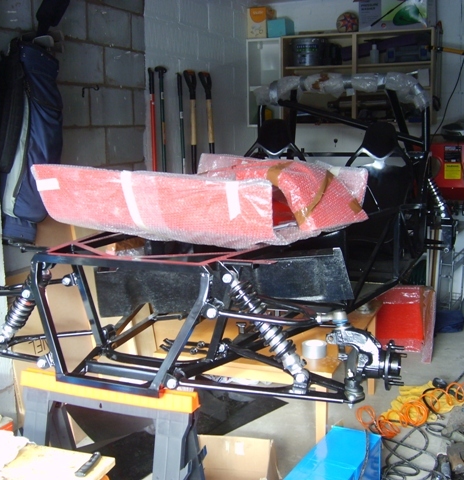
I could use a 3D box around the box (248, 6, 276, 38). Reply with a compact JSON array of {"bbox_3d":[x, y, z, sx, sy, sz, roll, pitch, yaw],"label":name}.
[{"bbox_3d":[0.261,-1.833,5.508,0.170,0.255,0.200,4,11,23],"label":"box"}]

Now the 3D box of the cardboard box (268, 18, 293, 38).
[{"bbox_3d":[0.417,-1.764,5.452,0.155,0.145,0.220,4,11,23],"label":"cardboard box"}]

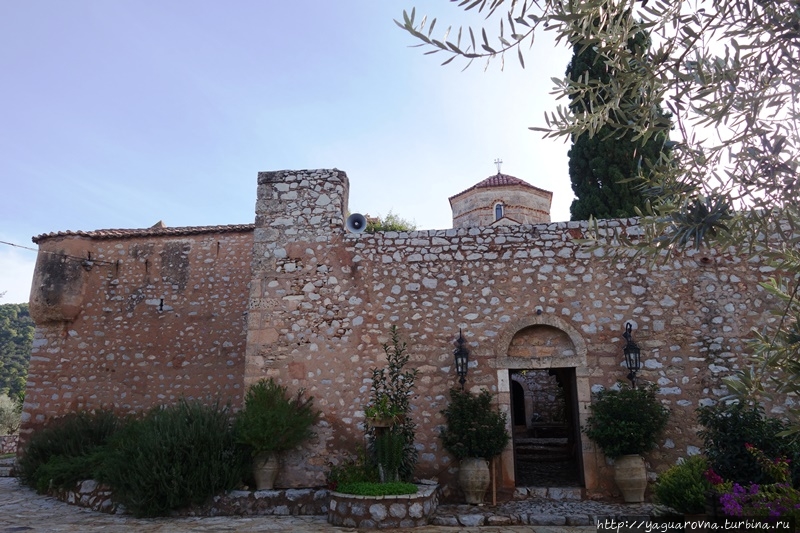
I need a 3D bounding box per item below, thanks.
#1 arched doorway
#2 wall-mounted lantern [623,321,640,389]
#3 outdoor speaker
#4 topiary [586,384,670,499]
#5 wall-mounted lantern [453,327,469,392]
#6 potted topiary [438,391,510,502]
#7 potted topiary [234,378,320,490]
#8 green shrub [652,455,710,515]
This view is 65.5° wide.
[{"bbox_3d":[2.565,2.468,11.399,1.750,3.078,0.500,-2,-15,6],"label":"arched doorway"},{"bbox_3d":[4.122,1.589,11.095,0.280,1.129,0.330,-2,-15,6],"label":"wall-mounted lantern"},{"bbox_3d":[-0.876,-0.863,12.605,0.371,0.369,0.380,-1,-6,2],"label":"outdoor speaker"},{"bbox_3d":[3.736,2.914,10.376,1.320,1.875,1.250,-2,-15,6],"label":"topiary"},{"bbox_3d":[1.118,1.706,11.399,0.280,1.088,0.330,-2,-15,6],"label":"wall-mounted lantern"},{"bbox_3d":[1.269,3.042,10.617,1.170,1.841,1.150,-2,-15,6],"label":"potted topiary"},{"bbox_3d":[-2.142,2.959,11.019,1.420,1.864,1.300,-2,-15,6],"label":"potted topiary"},{"bbox_3d":[4.141,3.193,9.071,0.850,0.840,0.820,-3,-16,9],"label":"green shrub"}]

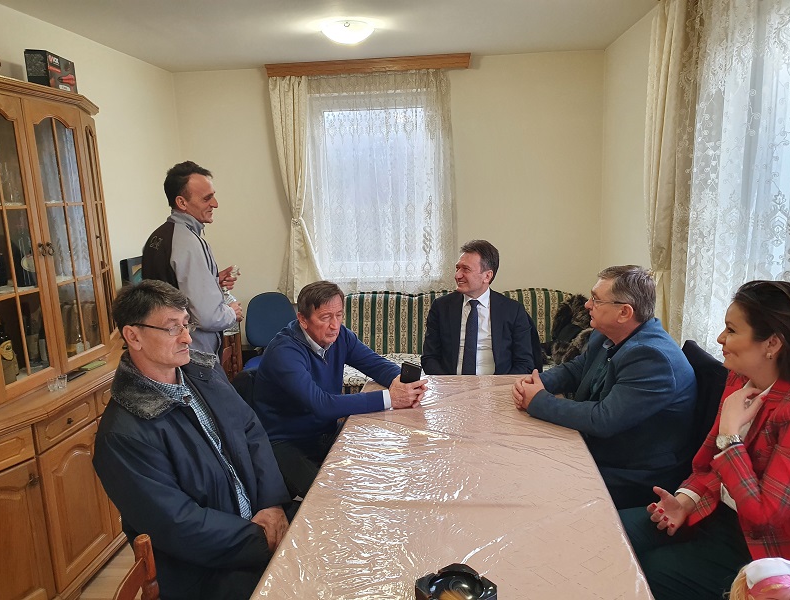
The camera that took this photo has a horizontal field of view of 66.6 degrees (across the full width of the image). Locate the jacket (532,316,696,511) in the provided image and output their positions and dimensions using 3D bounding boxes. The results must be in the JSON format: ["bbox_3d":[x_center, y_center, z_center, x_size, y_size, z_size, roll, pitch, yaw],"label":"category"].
[{"bbox_3d":[0.741,0.356,2.065,0.520,0.650,0.520,-3,11,-1],"label":"jacket"}]

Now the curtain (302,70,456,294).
[{"bbox_3d":[-0.101,-0.824,4.371,1.020,1.480,0.130,-2,11,2],"label":"curtain"}]

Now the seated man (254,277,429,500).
[{"bbox_3d":[-0.221,0.556,2.307,0.660,1.270,0.540,4,13,31],"label":"seated man"}]

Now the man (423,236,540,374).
[{"bbox_3d":[0.403,0.418,2.702,0.530,1.340,0.700,0,11,11],"label":"man"}]

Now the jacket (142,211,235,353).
[{"bbox_3d":[-0.861,-0.020,2.532,0.350,0.660,0.460,-9,12,-30],"label":"jacket"}]

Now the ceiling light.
[{"bbox_3d":[-0.253,-1.437,3.234,0.290,0.100,0.290,-1,11,6],"label":"ceiling light"}]

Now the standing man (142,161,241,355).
[{"bbox_3d":[-0.837,0.294,2.591,0.390,1.730,0.480,-9,12,-30],"label":"standing man"}]

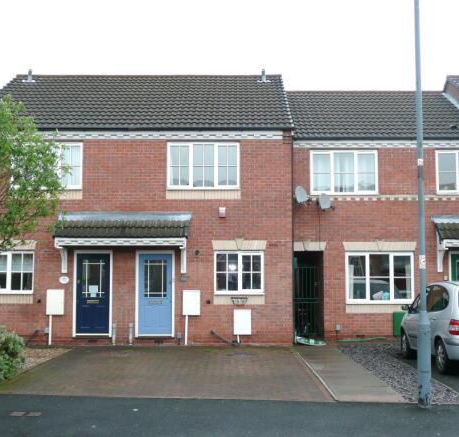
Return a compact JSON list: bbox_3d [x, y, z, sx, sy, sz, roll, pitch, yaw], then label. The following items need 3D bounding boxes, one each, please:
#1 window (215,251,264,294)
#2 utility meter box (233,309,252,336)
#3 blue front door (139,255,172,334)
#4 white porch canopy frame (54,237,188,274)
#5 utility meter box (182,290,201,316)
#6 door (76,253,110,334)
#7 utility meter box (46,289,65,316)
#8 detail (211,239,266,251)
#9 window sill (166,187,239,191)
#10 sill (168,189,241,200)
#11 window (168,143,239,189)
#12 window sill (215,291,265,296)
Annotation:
[{"bbox_3d":[0.233,1.290,17.232,1.179,1.032,0.100,0,-5,0],"label":"window"},{"bbox_3d":[0.313,2.450,17.099,0.414,0.607,0.180,0,-5,0],"label":"utility meter box"},{"bbox_3d":[-1.755,1.802,17.169,0.810,1.980,0.080,0,-5,0],"label":"blue front door"},{"bbox_3d":[-2.491,0.872,16.900,3.035,0.819,0.570,0,-5,0],"label":"white porch canopy frame"},{"bbox_3d":[-0.889,2.002,17.135,0.413,0.597,0.180,0,-5,0],"label":"utility meter box"},{"bbox_3d":[-3.225,1.778,17.213,0.855,1.937,0.080,0,-5,0],"label":"door"},{"bbox_3d":[-4.108,1.983,17.094,0.430,0.620,0.160,0,-5,0],"label":"utility meter box"},{"bbox_3d":[0.237,0.632,17.225,1.280,0.264,0.100,0,-5,0],"label":"detail"},{"bbox_3d":[-0.622,-0.710,17.320,1.760,0.080,0.140,0,-5,0],"label":"window sill"},{"bbox_3d":[-0.616,-0.563,17.311,1.770,0.250,0.120,0,-5,0],"label":"sill"},{"bbox_3d":[-0.626,-1.271,17.427,1.730,1.140,0.100,0,-5,0],"label":"window"},{"bbox_3d":[0.236,1.772,17.112,1.210,0.090,0.140,0,-5,0],"label":"window sill"}]

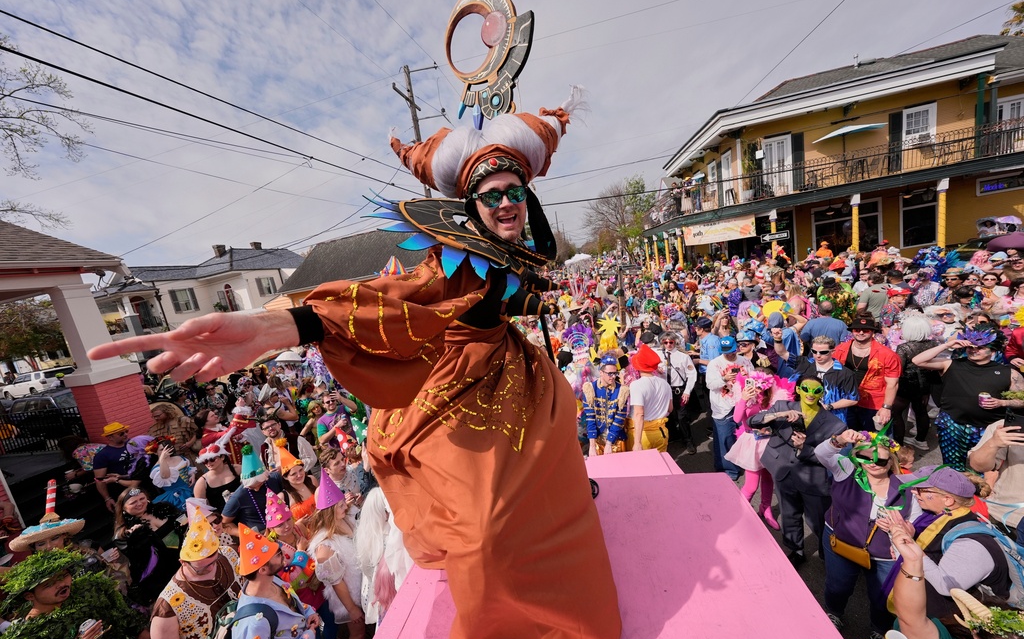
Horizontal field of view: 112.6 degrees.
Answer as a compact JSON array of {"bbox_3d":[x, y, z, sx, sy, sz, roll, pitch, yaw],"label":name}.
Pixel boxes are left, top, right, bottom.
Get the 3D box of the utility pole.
[{"bbox_3d":[-2.898,-4.127,13.461,1.100,11.000,1.900,-7,8,12],"label":"utility pole"}]

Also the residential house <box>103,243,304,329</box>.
[{"bbox_3d":[-24.400,-1.887,29.800,9.000,8.600,13.500,-7,8,12],"label":"residential house"}]

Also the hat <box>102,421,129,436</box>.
[{"bbox_3d":[-5.514,1.517,4.750,0.280,0.130,0.260,-16,11,-43],"label":"hat"}]

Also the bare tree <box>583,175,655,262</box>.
[{"bbox_3d":[11.300,-9.504,36.500,7.800,11.000,7.400,-7,8,12],"label":"bare tree"}]

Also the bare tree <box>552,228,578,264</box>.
[{"bbox_3d":[11.248,-14.461,74.000,6.500,10.200,6.500,-7,8,12],"label":"bare tree"}]

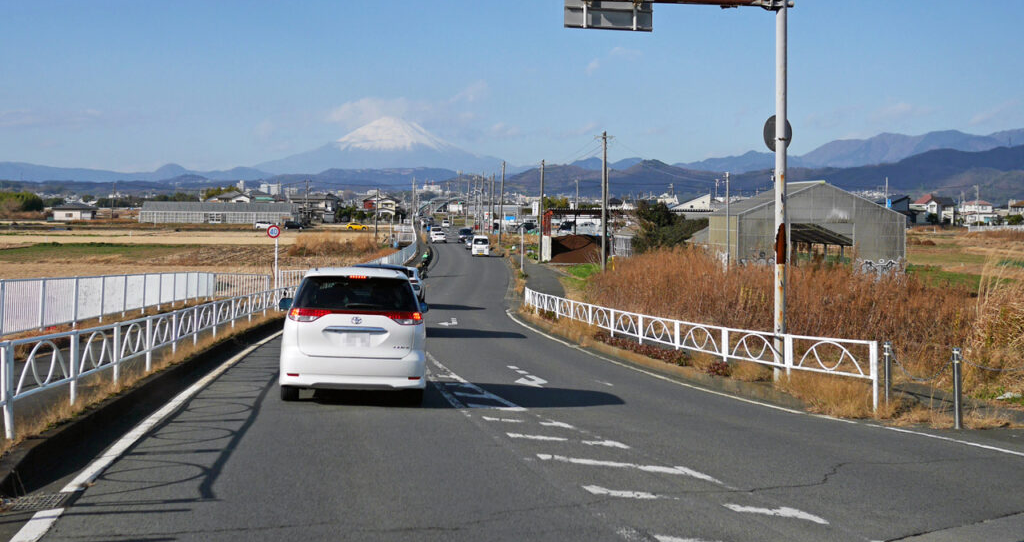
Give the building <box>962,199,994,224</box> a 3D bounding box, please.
[{"bbox_3d":[116.050,-14.335,295.000,8.000,7.000,7.800,1,4,18],"label":"building"}]

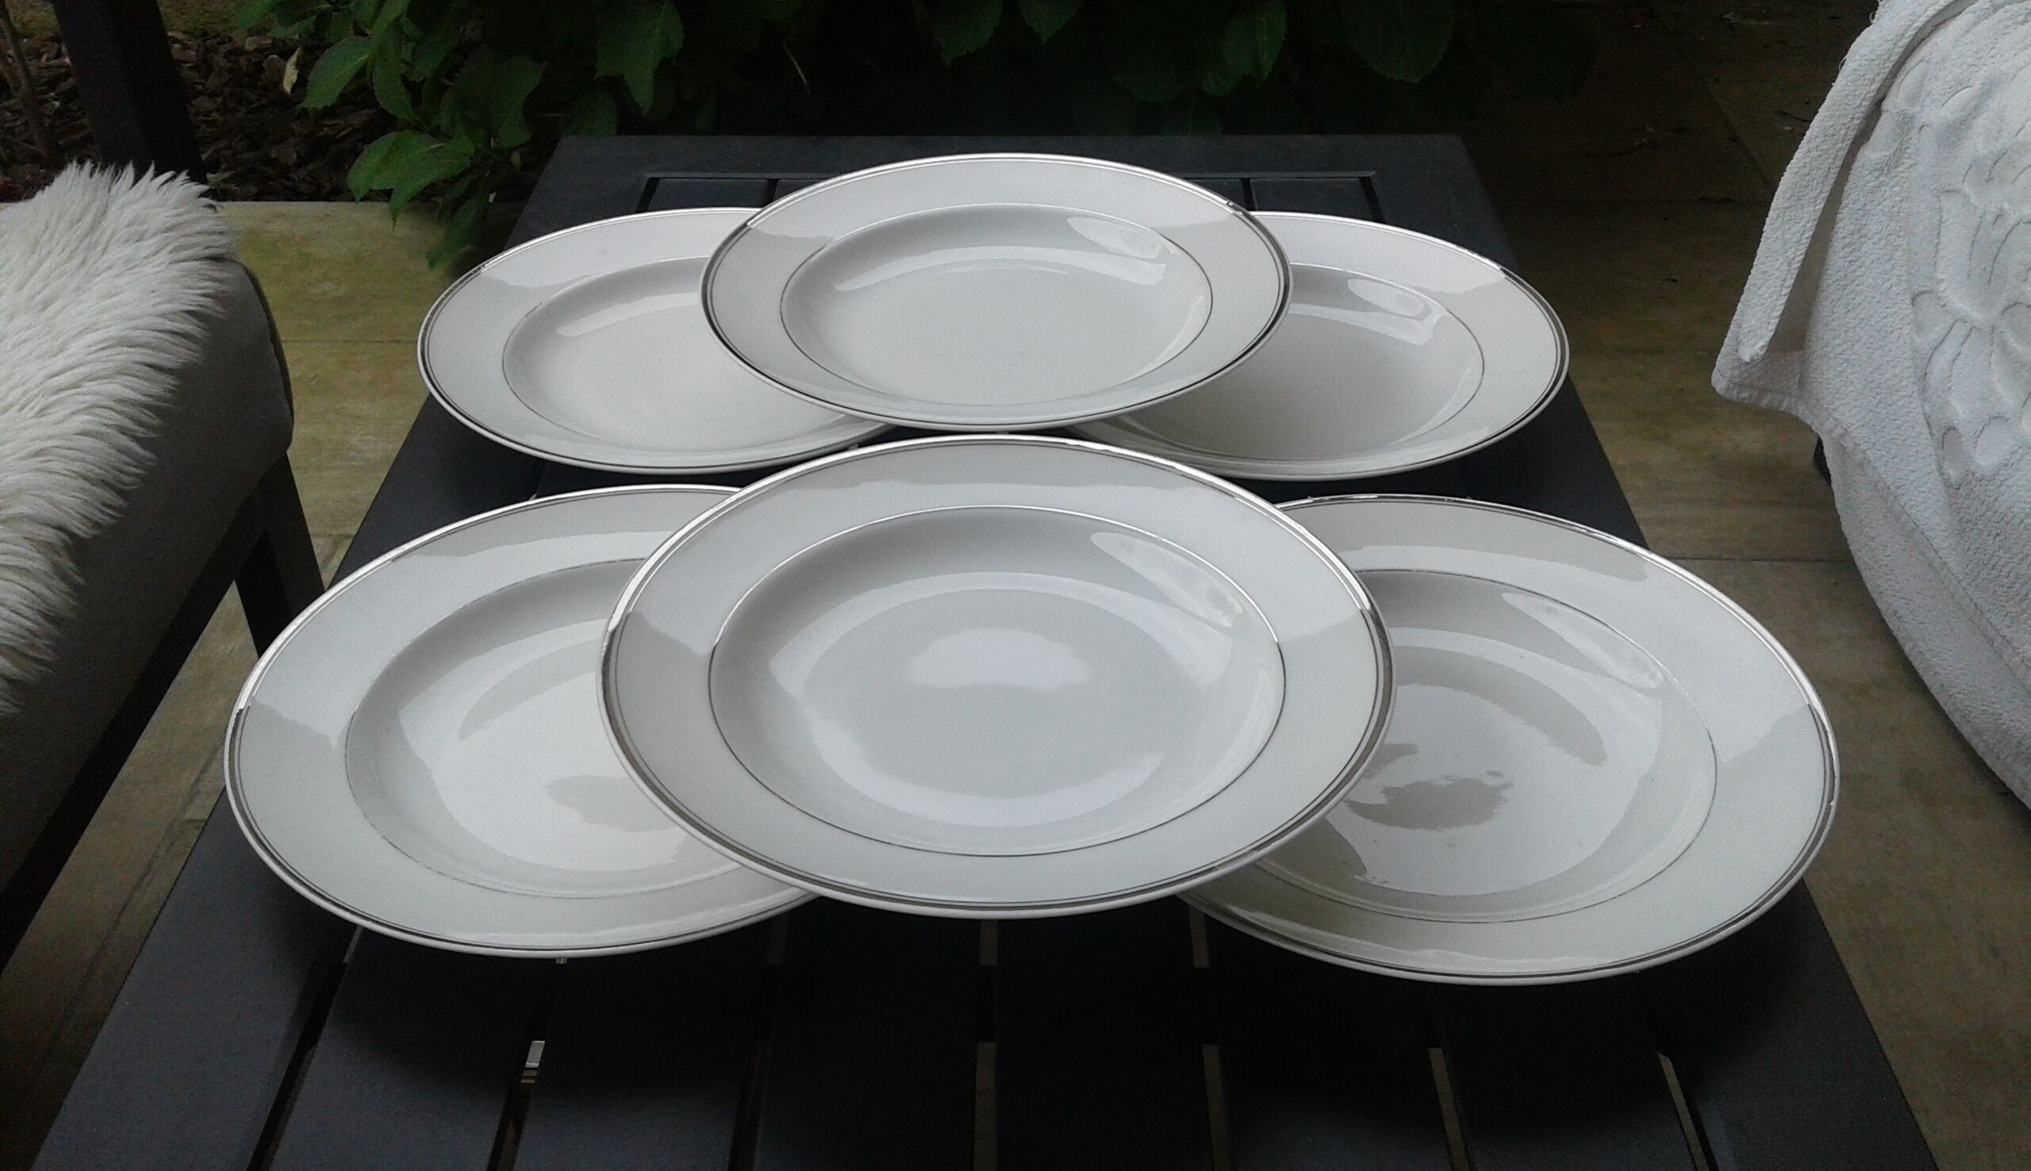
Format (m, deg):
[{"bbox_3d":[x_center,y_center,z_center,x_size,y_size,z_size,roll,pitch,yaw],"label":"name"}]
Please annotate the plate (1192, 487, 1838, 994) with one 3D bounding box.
[{"bbox_3d":[0.136,0.049,0.564,0.245,0.034,0.245,0,37,0],"label":"plate"}]

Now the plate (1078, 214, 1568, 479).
[{"bbox_3d":[0.116,-0.100,0.755,0.245,0.034,0.245,0,37,0],"label":"plate"}]

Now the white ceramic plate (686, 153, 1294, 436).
[{"bbox_3d":[-0.008,-0.121,0.734,0.245,0.034,0.245,0,37,0],"label":"white ceramic plate"}]

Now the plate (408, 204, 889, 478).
[{"bbox_3d":[-0.143,-0.106,0.776,0.245,0.034,0.245,0,37,0],"label":"plate"}]

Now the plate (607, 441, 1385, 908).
[{"bbox_3d":[-0.005,0.027,0.544,0.245,0.034,0.245,0,37,0],"label":"plate"}]

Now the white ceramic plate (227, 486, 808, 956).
[{"bbox_3d":[-0.132,0.044,0.575,0.245,0.034,0.245,0,37,0],"label":"white ceramic plate"}]

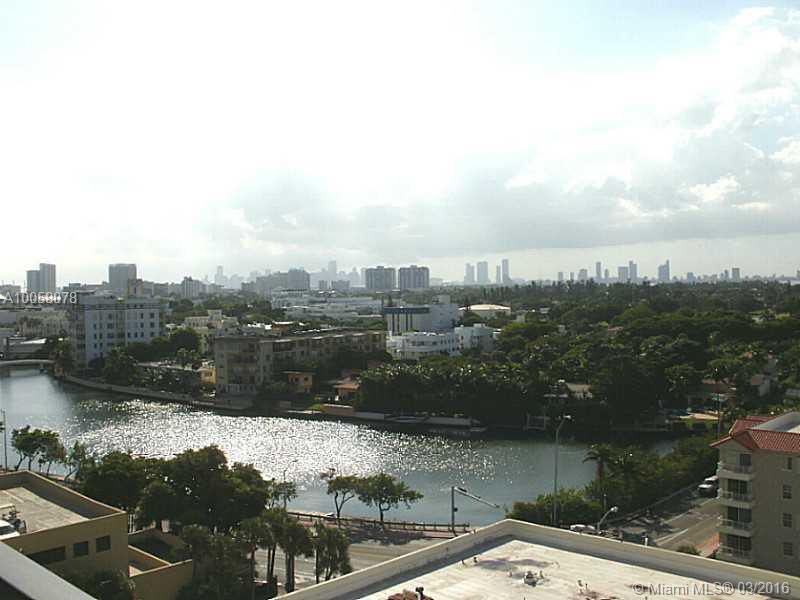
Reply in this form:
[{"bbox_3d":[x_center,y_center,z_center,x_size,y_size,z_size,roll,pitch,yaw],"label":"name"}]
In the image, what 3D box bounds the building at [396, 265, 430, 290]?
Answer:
[{"bbox_3d":[32.464,-47.093,2039.295,74.000,75.000,35.000,-1,1,14],"label":"building"}]

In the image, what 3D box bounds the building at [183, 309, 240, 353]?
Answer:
[{"bbox_3d":[-77.172,14.003,339.800,21.000,19.000,18.000,-1,1,-3],"label":"building"}]

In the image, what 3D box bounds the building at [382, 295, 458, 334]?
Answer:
[{"bbox_3d":[9.258,9.933,383.774,32.000,24.000,22.000,-1,1,13],"label":"building"}]

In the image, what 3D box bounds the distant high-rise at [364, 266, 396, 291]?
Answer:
[{"bbox_3d":[-46.902,-44.932,1979.296,70.000,67.000,28.000,-1,1,0],"label":"distant high-rise"}]

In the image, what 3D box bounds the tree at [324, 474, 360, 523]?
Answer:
[{"bbox_3d":[-7.216,24.522,101.938,4.300,5.900,4.200,-1,1,0],"label":"tree"}]

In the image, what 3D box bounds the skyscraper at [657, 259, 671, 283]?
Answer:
[{"bbox_3d":[1852.747,-194.165,5848.459,66.000,169.000,38.000,-1,1,22],"label":"skyscraper"}]

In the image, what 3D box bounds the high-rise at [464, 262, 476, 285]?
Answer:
[{"bbox_3d":[563.648,-196.166,6668.299,60.000,187.000,38.000,-1,1,18],"label":"high-rise"}]

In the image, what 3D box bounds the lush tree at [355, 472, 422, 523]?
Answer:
[{"bbox_3d":[-1.325,24.141,100.512,7.900,6.600,7.200,-1,1,0],"label":"lush tree"}]

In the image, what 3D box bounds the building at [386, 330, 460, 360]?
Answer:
[{"bbox_3d":[8.678,17.065,310.883,26.000,12.500,17.000,-1,1,9],"label":"building"}]

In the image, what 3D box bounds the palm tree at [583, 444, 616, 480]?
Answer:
[{"bbox_3d":[25.055,22.542,104.407,4.200,8.800,4.200,-1,1,0],"label":"palm tree"}]

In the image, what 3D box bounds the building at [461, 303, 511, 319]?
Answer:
[{"bbox_3d":[61.049,9.594,594.863,34.000,13.000,25.000,-1,1,6],"label":"building"}]

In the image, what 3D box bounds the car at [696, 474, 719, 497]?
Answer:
[{"bbox_3d":[42.586,25.570,113.381,1.950,1.850,4.900,0,2,41],"label":"car"}]

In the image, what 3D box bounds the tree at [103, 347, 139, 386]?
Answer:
[{"bbox_3d":[-85.768,19.874,254.885,11.000,12.200,10.500,-1,1,0],"label":"tree"}]

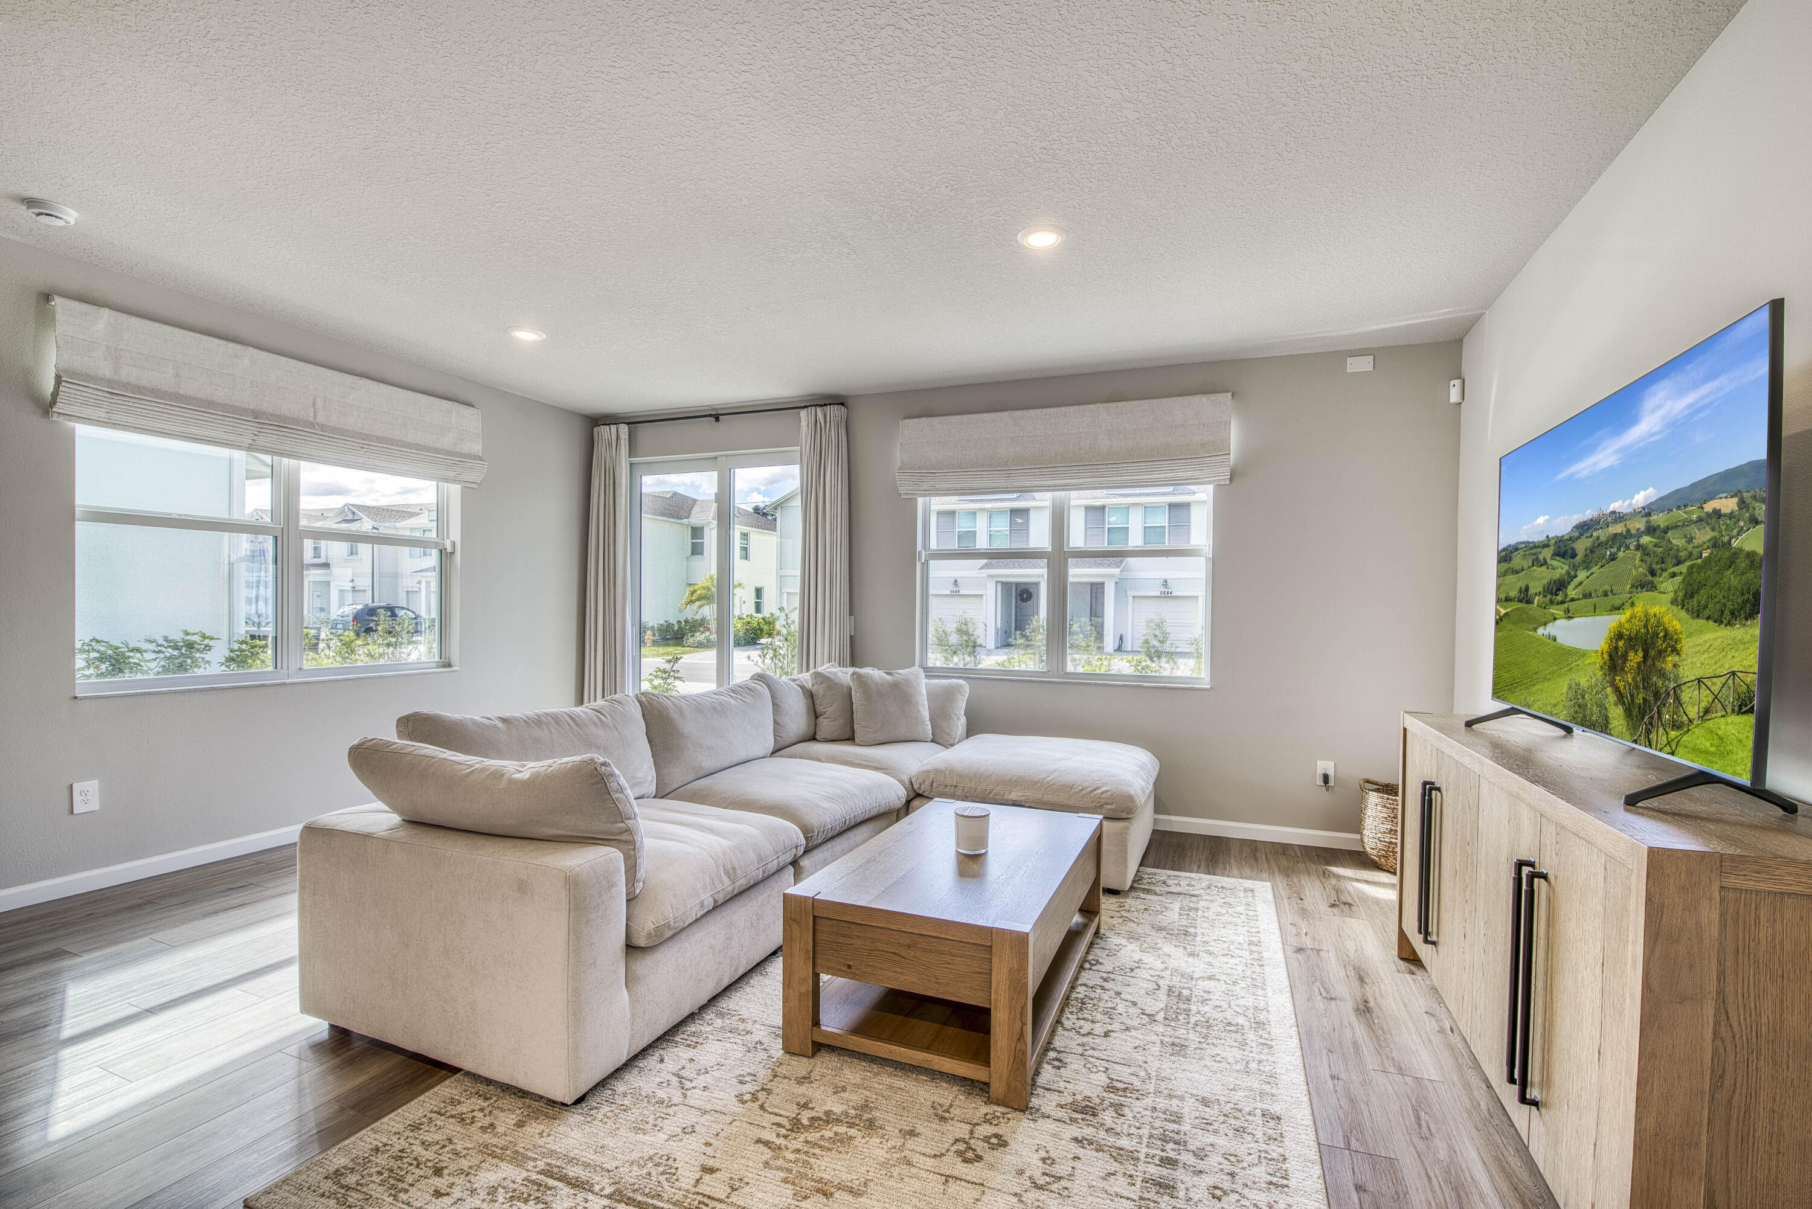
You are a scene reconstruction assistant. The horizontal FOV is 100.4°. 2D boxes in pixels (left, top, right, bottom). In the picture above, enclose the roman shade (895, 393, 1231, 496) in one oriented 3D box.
[{"bbox_3d":[0.904,-0.950,4.665,2.033,0.524,0.110,1,0,21],"label":"roman shade"}]

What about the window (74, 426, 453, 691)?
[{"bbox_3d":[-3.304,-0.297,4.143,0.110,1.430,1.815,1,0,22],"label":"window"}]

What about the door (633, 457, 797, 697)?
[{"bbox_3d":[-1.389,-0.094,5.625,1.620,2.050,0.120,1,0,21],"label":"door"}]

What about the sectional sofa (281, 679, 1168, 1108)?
[{"bbox_3d":[-0.216,0.851,3.353,2.330,0.925,3.140,1,0,22],"label":"sectional sofa"}]

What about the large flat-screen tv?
[{"bbox_3d":[1.824,-0.066,2.009,0.280,0.926,1.458,1,0,23],"label":"large flat-screen tv"}]

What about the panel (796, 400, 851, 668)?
[{"bbox_3d":[-0.570,-0.025,5.180,0.370,2.640,0.130,1,0,21],"label":"panel"}]

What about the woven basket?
[{"bbox_3d":[2.502,1.111,3.786,0.420,0.470,0.420,1,0,22],"label":"woven basket"}]

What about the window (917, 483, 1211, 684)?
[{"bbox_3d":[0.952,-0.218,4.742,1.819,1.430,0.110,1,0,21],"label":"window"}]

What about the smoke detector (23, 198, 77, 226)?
[{"bbox_3d":[-3.217,-1.466,2.841,0.136,0.046,0.136,1,0,22],"label":"smoke detector"}]

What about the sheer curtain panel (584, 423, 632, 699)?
[{"bbox_3d":[-2.324,-0.050,5.847,0.433,2.643,0.130,1,0,21],"label":"sheer curtain panel"}]

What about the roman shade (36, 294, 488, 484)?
[{"bbox_3d":[-3.214,-1.039,4.101,0.110,0.526,2.032,1,0,22],"label":"roman shade"}]

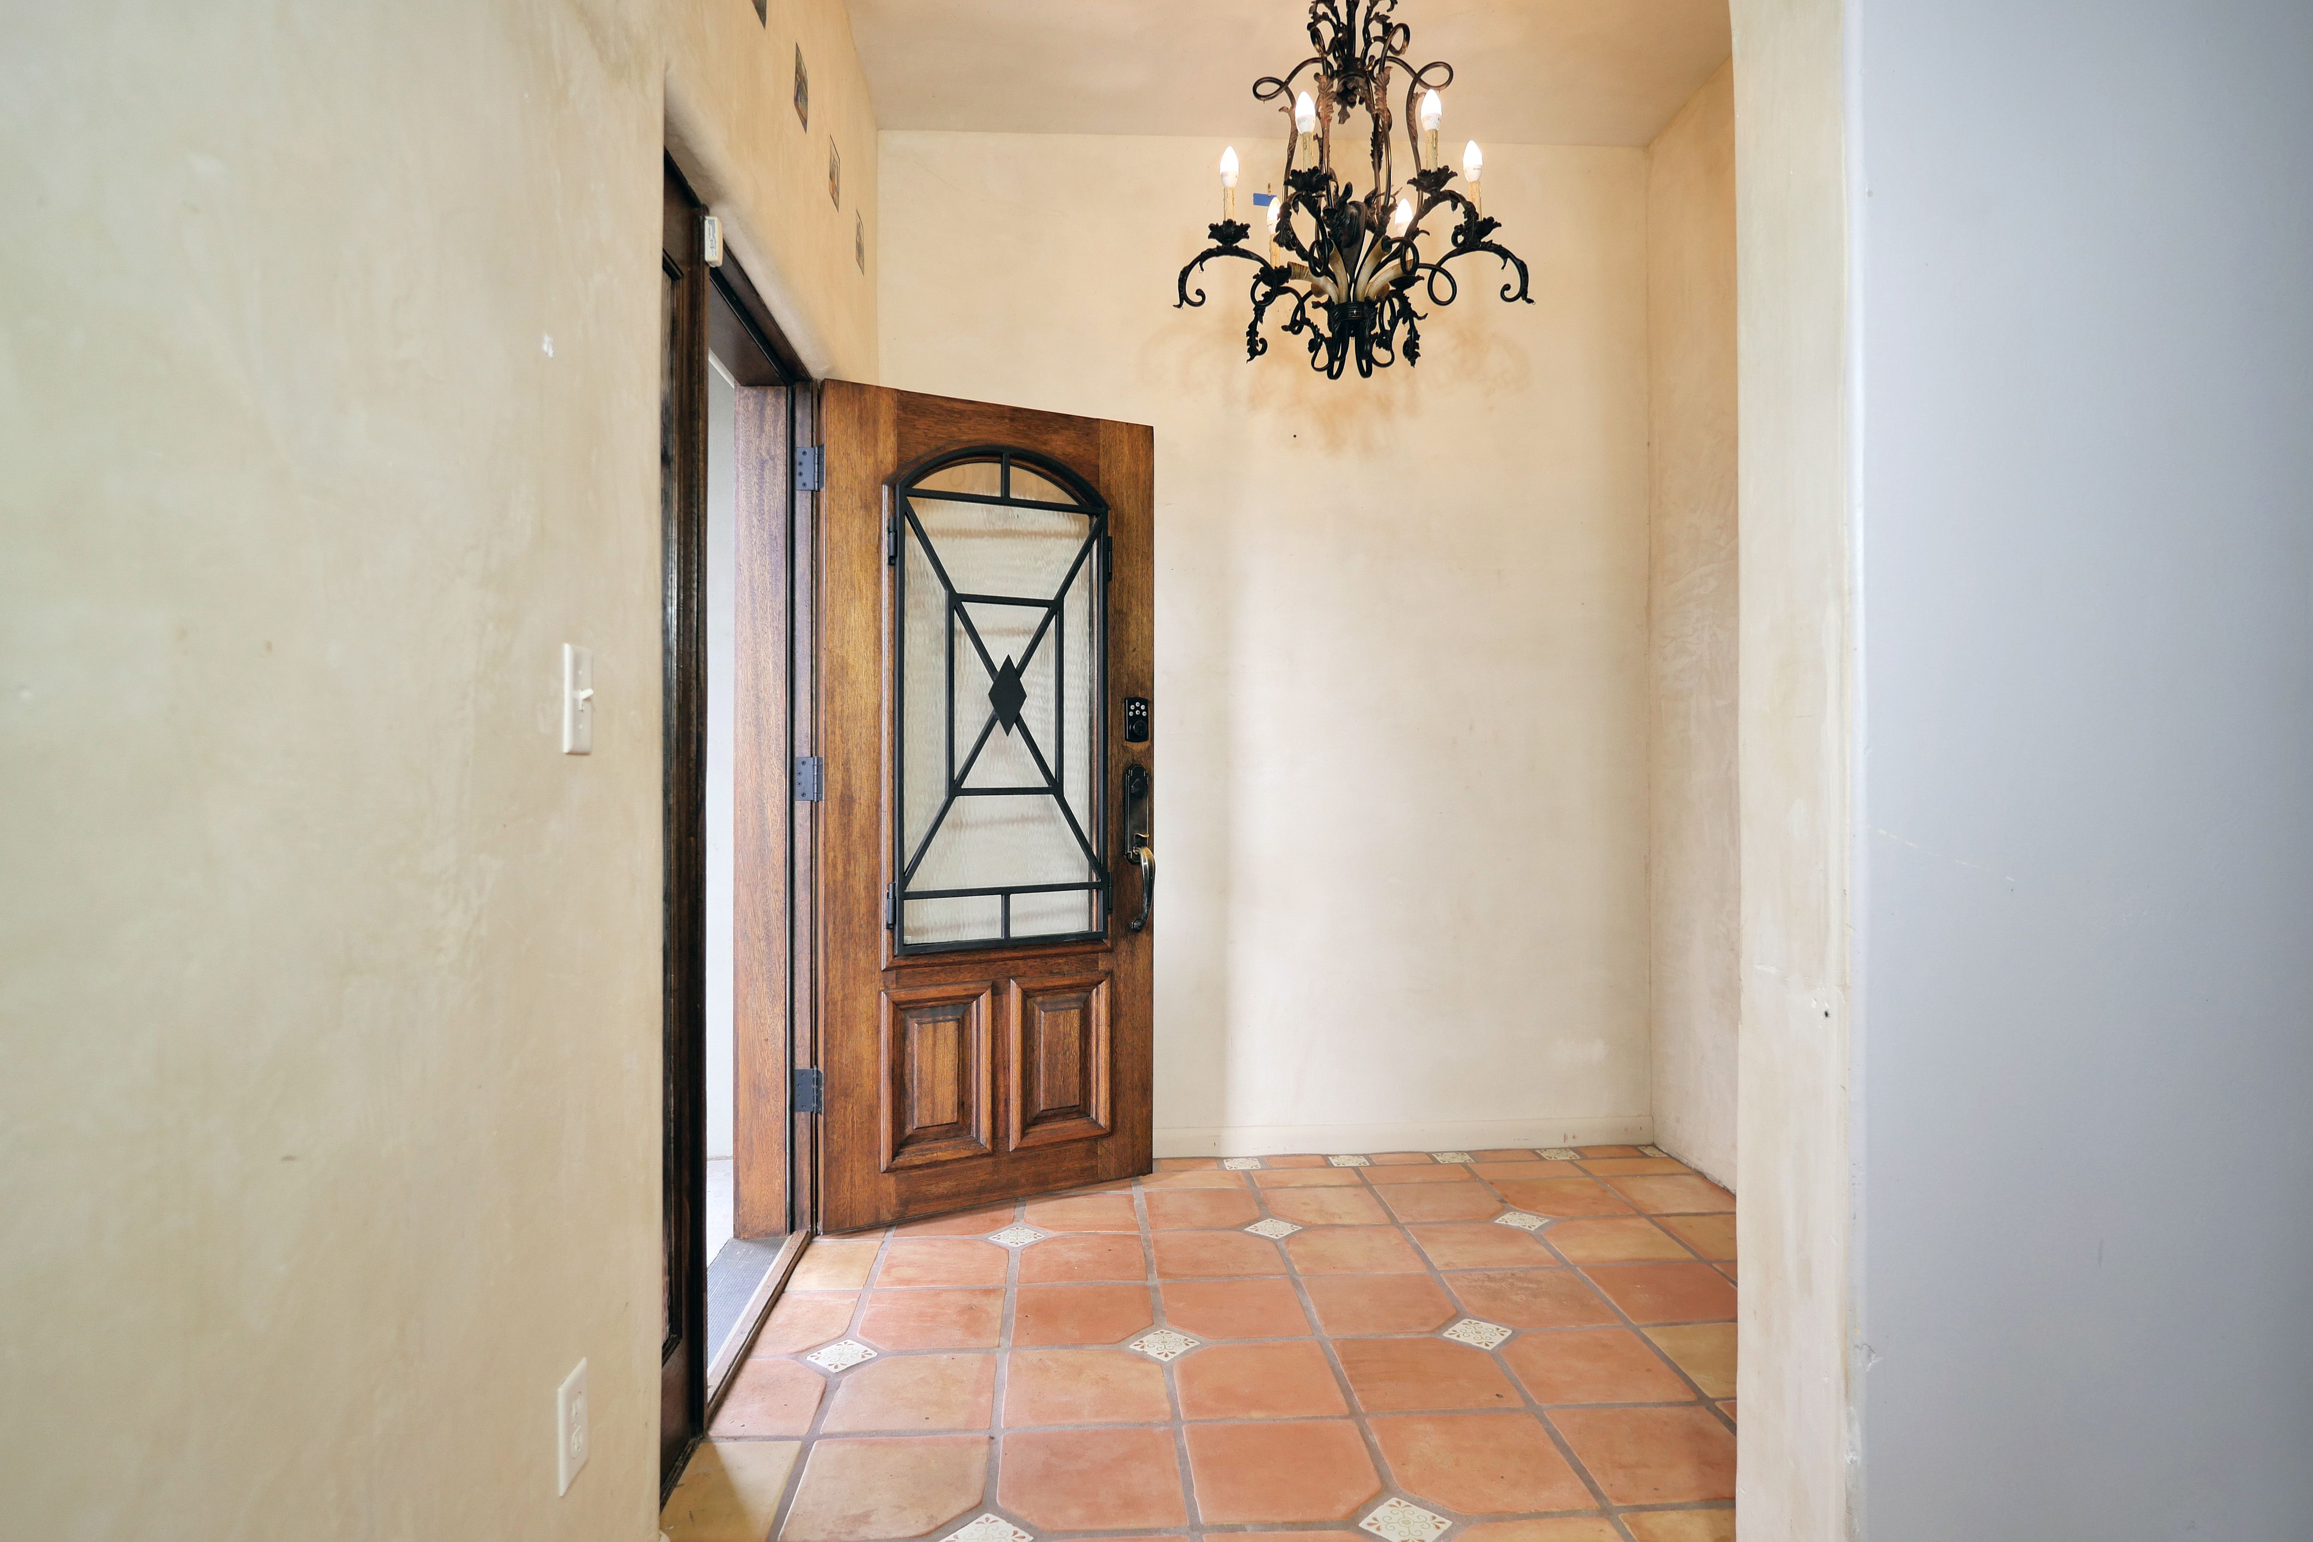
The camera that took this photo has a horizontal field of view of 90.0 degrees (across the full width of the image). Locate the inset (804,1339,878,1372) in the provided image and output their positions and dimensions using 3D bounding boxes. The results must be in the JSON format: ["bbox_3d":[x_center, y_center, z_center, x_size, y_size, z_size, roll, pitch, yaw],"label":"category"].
[{"bbox_3d":[-0.599,1.115,2.191,0.097,0.012,0.097,0,0,41],"label":"inset"}]

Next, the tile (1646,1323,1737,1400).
[{"bbox_3d":[1.111,1.114,2.176,0.282,0.015,0.253,0,0,-4],"label":"tile"}]

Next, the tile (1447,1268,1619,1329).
[{"bbox_3d":[0.802,1.143,2.489,0.308,0.016,0.272,0,0,-4],"label":"tile"}]

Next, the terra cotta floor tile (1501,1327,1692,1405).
[{"bbox_3d":[0.822,1.146,2.204,0.298,0.020,0.264,0,0,-4],"label":"terra cotta floor tile"}]

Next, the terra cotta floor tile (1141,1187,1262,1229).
[{"bbox_3d":[0.121,1.143,2.994,0.288,0.016,0.260,0,0,-3],"label":"terra cotta floor tile"}]

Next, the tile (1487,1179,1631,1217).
[{"bbox_3d":[1.073,1.143,3.070,0.310,0.016,0.270,0,0,-3],"label":"tile"}]

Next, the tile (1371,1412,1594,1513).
[{"bbox_3d":[0.513,1.113,1.856,0.282,0.015,0.253,0,0,-4],"label":"tile"}]

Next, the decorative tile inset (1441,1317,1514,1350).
[{"bbox_3d":[0.638,1.114,2.280,0.097,0.012,0.097,0,0,41],"label":"decorative tile inset"}]

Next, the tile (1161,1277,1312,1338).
[{"bbox_3d":[0.165,1.146,2.441,0.298,0.020,0.264,0,0,-4],"label":"tile"}]

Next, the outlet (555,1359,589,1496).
[{"bbox_3d":[-0.648,0.729,1.285,0.010,0.117,0.070,0,0,-4],"label":"outlet"}]

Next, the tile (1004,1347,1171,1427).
[{"bbox_3d":[-0.127,1.143,2.135,0.293,0.016,0.264,0,0,-4],"label":"tile"}]

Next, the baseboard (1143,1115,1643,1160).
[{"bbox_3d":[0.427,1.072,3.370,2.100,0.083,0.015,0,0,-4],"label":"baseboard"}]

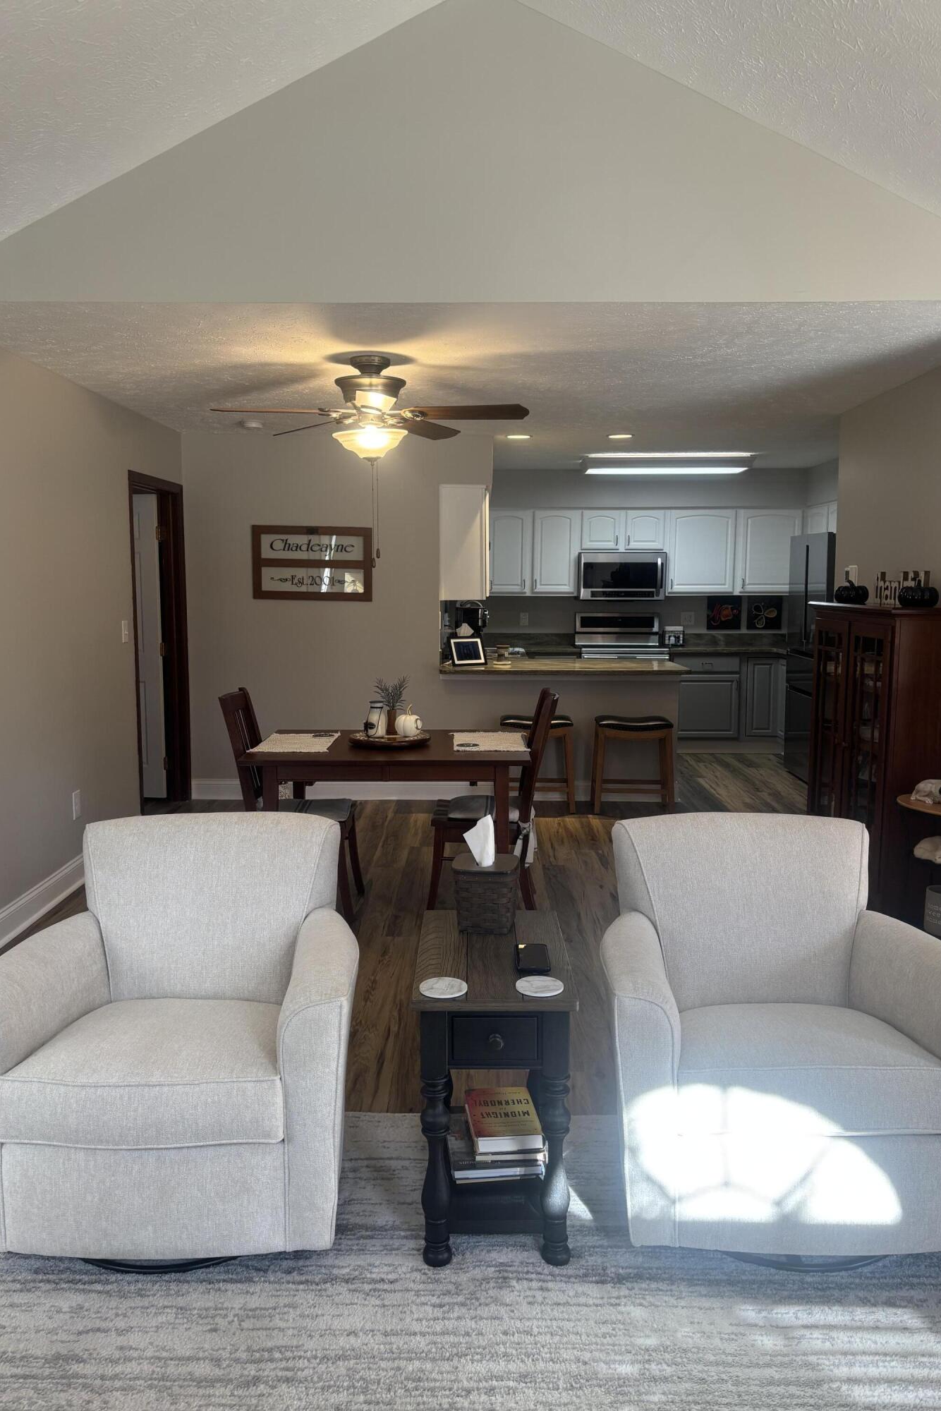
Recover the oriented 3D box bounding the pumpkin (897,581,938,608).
[{"bbox_3d":[1.953,-0.483,4.625,0.180,0.117,0.180,0,7,1],"label":"pumpkin"}]

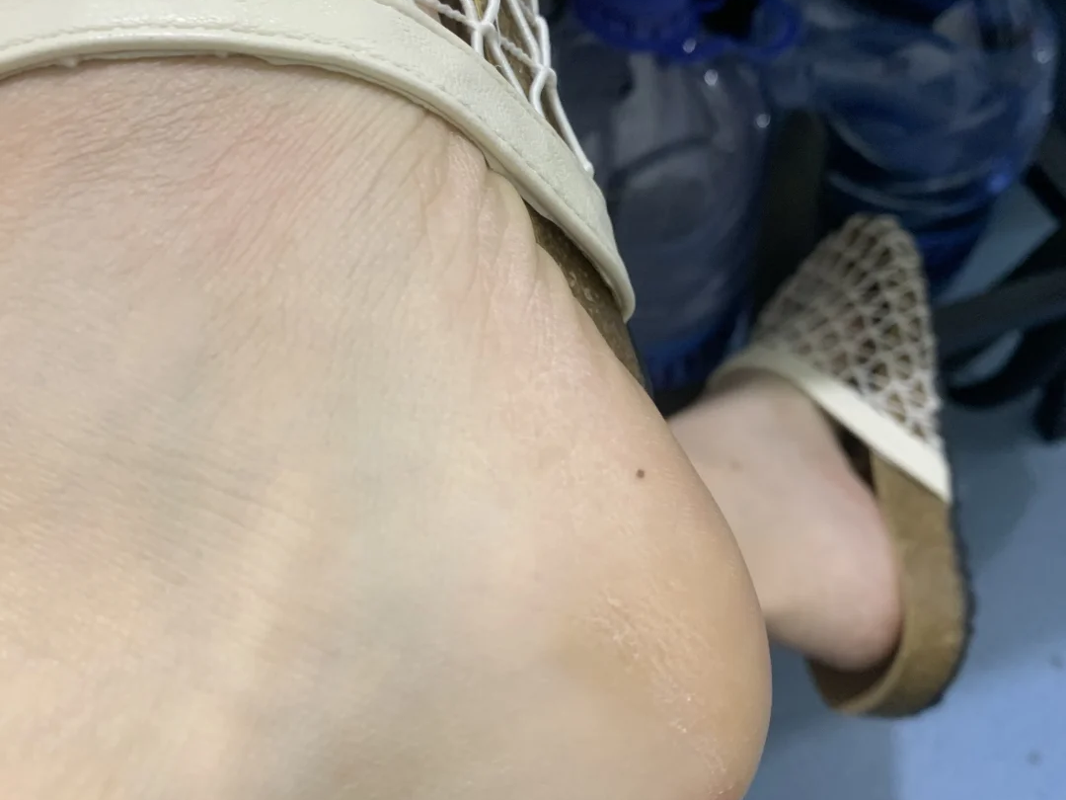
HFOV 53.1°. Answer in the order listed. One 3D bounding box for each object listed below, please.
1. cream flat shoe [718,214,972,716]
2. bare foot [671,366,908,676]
[{"bbox_3d":[0.155,0.024,0.528,0.096,0.085,0.260,-23,55,50],"label":"cream flat shoe"},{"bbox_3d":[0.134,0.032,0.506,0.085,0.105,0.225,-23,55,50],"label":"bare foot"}]

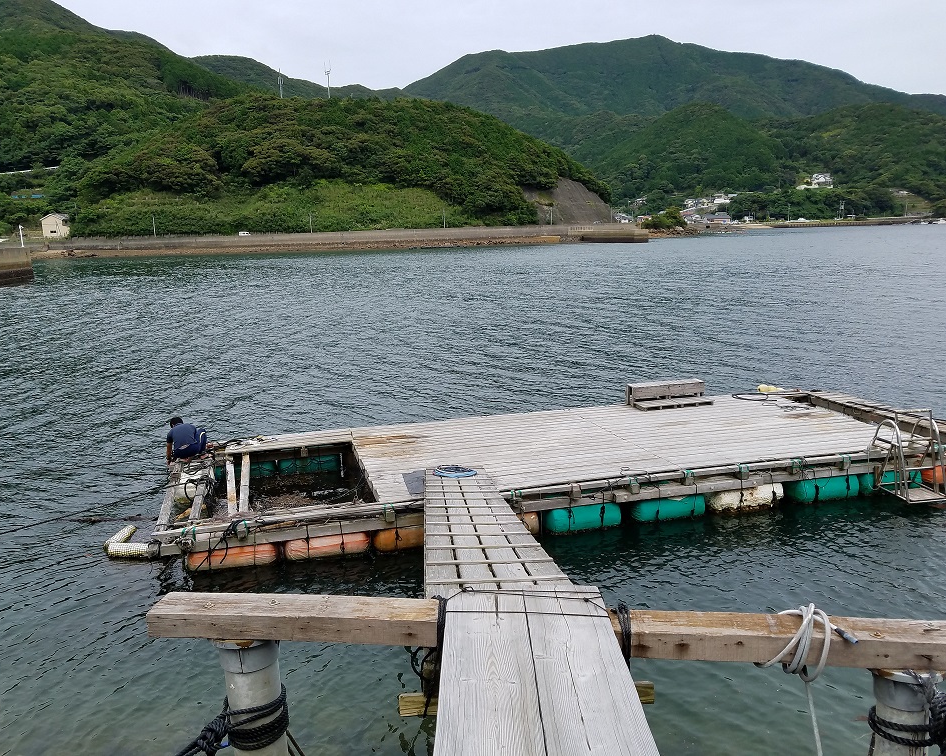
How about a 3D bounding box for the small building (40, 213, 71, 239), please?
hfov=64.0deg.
[{"bbox_3d":[-131.430,-47.880,238.720,6.100,7.250,6.800,-4,11,-11],"label":"small building"}]

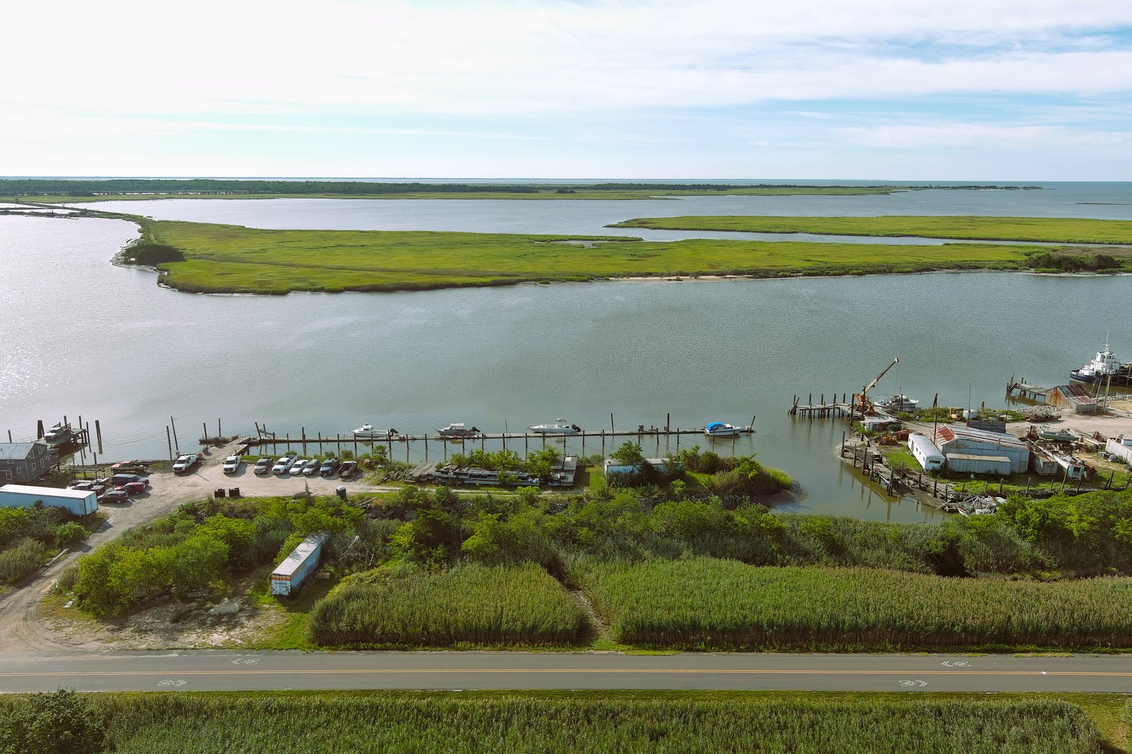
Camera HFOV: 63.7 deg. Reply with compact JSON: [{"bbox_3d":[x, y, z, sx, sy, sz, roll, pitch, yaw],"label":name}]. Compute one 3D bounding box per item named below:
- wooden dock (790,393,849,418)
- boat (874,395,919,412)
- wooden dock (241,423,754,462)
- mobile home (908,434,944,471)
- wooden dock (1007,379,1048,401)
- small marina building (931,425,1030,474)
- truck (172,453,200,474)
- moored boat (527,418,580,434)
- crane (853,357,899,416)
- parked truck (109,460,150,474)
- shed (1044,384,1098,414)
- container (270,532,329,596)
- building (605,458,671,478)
[{"bbox_3d":[56.679,6.495,204.223,13.200,4.200,3.700,-2,13,-12],"label":"wooden dock"},{"bbox_3d":[76.053,5.923,210.716,10.000,3.800,3.200,3,13,13],"label":"boat"},{"bbox_3d":[-12.550,11.246,185.331,105.135,3.700,7.500,-1,12,-5],"label":"wooden dock"},{"bbox_3d":[66.772,13.921,169.644,2.851,2.614,15.586,2,13,9],"label":"mobile home"},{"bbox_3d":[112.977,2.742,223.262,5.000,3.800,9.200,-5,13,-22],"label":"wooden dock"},{"bbox_3d":[74.789,12.744,165.458,14.600,5.300,9.200,3,13,12],"label":"small marina building"},{"bbox_3d":[-68.317,15.315,163.719,2.050,1.930,5.950,-1,12,-3],"label":"truck"},{"bbox_3d":[-2.325,10.258,190.410,10.900,2.900,3.100,0,12,0],"label":"moored boat"},{"bbox_3d":[67.605,1.775,198.672,9.200,12.310,3.000,0,12,0],"label":"crane"},{"bbox_3d":[-75.267,15.556,157.681,5.850,1.850,2.000,-1,13,-4],"label":"parked truck"},{"bbox_3d":[115.552,4.770,208.359,5.000,4.804,10.265,-2,13,-10],"label":"shed"},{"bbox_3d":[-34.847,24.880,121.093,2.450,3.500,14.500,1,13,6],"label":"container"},{"bbox_3d":[13.084,15.906,155.813,12.400,2.750,2.600,-1,13,-4],"label":"building"}]

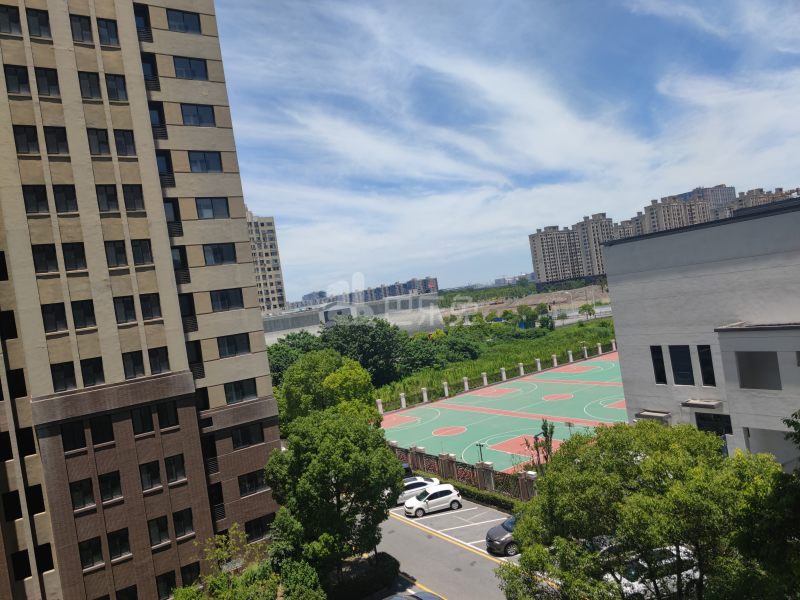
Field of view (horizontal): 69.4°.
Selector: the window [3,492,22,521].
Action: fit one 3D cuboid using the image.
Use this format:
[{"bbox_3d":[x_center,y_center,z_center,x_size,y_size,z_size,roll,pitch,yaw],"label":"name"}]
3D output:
[{"bbox_3d":[-18.929,10.088,28.241,0.617,1.379,0.150,-9,1,-35],"label":"window"}]

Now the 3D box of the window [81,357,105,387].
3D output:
[{"bbox_3d":[-15.526,3.625,29.190,0.954,1.379,0.150,-9,1,-35],"label":"window"}]

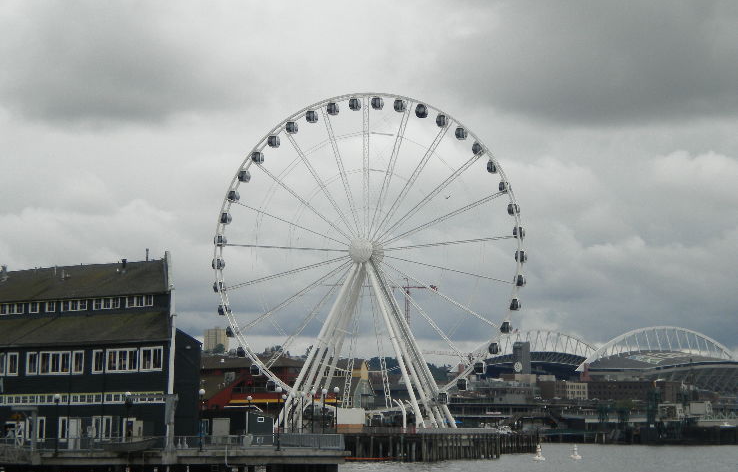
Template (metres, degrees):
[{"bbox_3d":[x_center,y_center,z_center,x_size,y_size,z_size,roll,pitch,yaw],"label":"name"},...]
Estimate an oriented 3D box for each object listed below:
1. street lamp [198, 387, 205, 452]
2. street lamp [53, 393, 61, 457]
[{"bbox_3d":[-11.573,12.771,155.000,0.420,4.350,0.420,-3,-5,30],"label":"street lamp"},{"bbox_3d":[-22.425,13.596,161.000,0.420,4.400,0.420,-3,-5,30],"label":"street lamp"}]

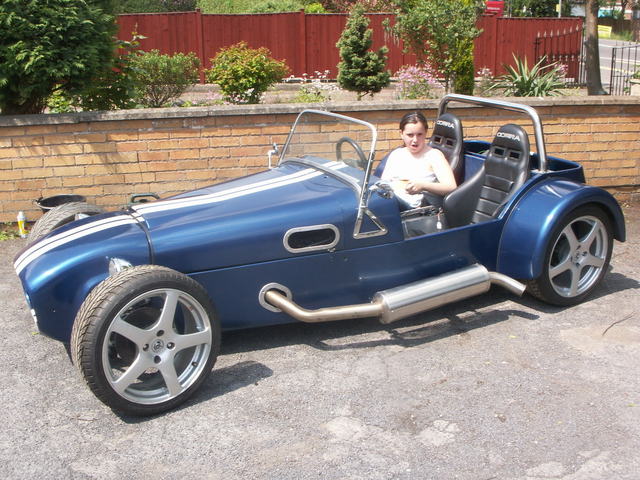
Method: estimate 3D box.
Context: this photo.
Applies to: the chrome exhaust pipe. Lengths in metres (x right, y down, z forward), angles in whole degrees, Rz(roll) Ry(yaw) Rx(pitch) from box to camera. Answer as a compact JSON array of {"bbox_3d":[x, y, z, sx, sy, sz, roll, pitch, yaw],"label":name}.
[{"bbox_3d":[0.414,0.259,3.394,1.450,0.250,0.220,-9,18,-27],"label":"chrome exhaust pipe"}]

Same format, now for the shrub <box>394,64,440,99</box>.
[{"bbox_3d":[0.941,-1.510,6.600,0.430,0.370,0.420,-4,16,-9],"label":"shrub"}]

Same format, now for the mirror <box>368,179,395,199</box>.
[{"bbox_3d":[0.298,-0.244,3.310,0.090,0.085,0.110,-15,21,-41],"label":"mirror"}]

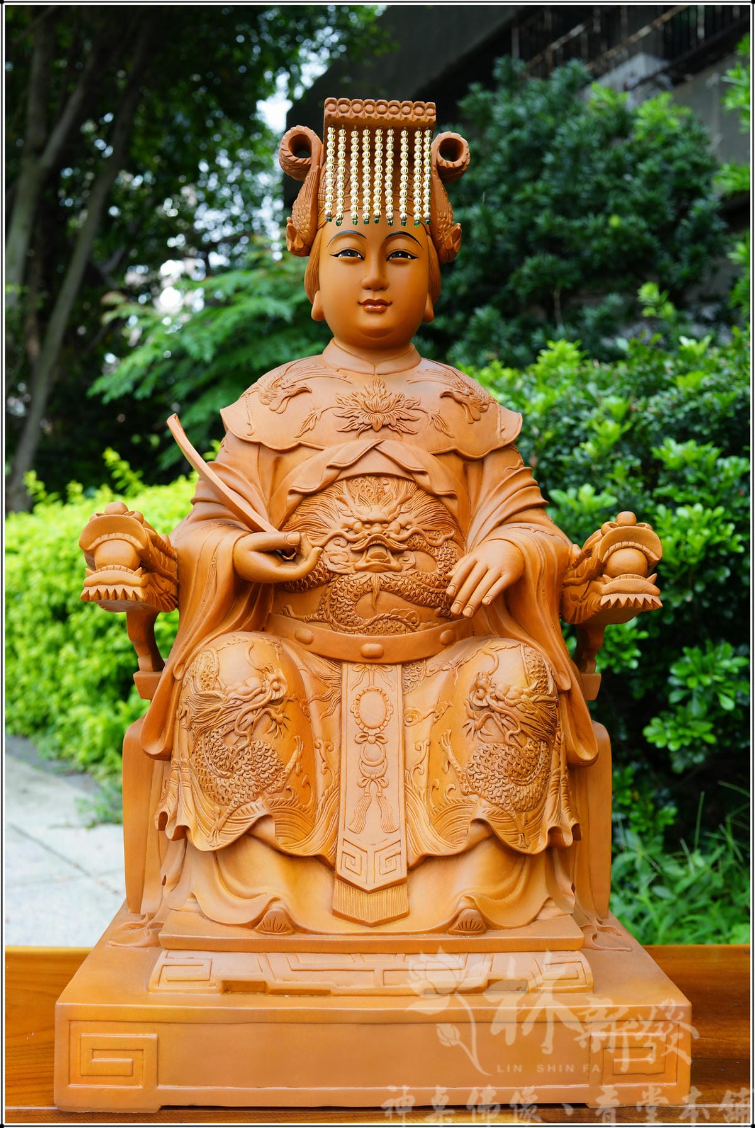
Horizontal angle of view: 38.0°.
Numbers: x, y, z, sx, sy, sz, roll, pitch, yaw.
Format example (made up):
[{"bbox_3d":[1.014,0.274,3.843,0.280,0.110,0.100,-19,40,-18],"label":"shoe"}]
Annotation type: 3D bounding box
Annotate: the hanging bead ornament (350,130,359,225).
[{"bbox_3d":[-0.022,-0.365,1.037,0.008,0.092,0.008,0,-3,-3],"label":"hanging bead ornament"}]

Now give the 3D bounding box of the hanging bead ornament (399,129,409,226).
[{"bbox_3d":[0.025,-0.366,1.040,0.008,0.094,0.008,0,-3,-3],"label":"hanging bead ornament"}]

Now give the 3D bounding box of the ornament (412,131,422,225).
[{"bbox_3d":[0.038,-0.367,1.040,0.008,0.095,0.008,0,-3,-3],"label":"ornament"}]

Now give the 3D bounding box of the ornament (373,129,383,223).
[{"bbox_3d":[0.000,-0.367,1.038,0.008,0.090,0.008,0,-3,-3],"label":"ornament"}]

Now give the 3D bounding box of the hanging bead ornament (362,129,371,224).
[{"bbox_3d":[-0.011,-0.366,1.038,0.008,0.092,0.008,0,-3,-3],"label":"hanging bead ornament"}]

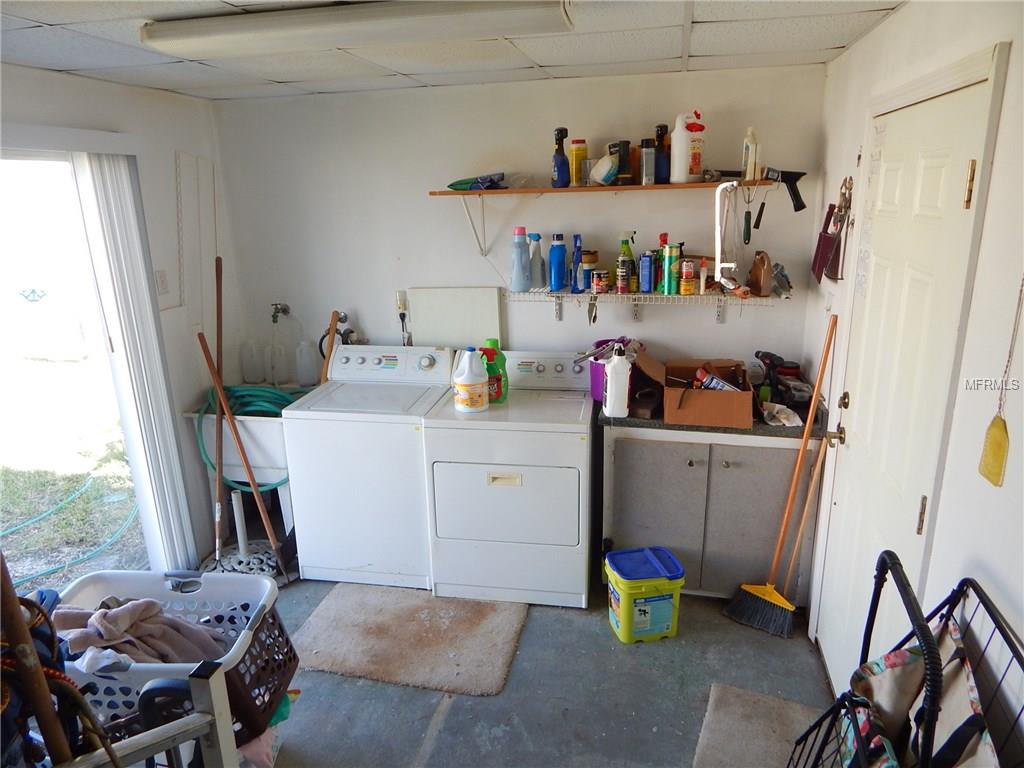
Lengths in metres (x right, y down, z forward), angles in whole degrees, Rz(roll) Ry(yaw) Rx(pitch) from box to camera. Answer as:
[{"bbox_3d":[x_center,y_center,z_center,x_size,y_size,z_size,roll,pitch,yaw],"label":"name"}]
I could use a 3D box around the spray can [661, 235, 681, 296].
[{"bbox_3d":[0.711,-0.517,2.894,0.078,0.242,0.078,2,15,11],"label":"spray can"}]

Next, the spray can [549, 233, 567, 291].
[{"bbox_3d":[0.226,-0.593,3.183,0.077,0.275,0.067,3,15,15],"label":"spray can"}]

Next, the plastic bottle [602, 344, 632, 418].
[{"bbox_3d":[0.460,-0.025,2.863,0.100,0.328,0.115,-1,16,1],"label":"plastic bottle"}]

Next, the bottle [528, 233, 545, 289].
[{"bbox_3d":[0.129,-0.605,3.188,0.085,0.265,0.060,-7,16,-20],"label":"bottle"}]

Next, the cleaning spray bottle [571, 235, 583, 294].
[{"bbox_3d":[0.303,-0.545,2.969,0.060,0.262,0.095,2,15,11],"label":"cleaning spray bottle"}]

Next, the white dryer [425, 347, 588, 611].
[{"bbox_3d":[0.027,0.425,3.274,0.737,1.090,0.670,1,15,9],"label":"white dryer"}]

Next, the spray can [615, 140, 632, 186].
[{"bbox_3d":[0.523,-1.027,3.038,0.069,0.202,0.069,3,15,15],"label":"spray can"}]

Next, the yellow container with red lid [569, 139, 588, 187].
[{"bbox_3d":[0.314,-1.039,3.062,0.083,0.211,0.083,2,16,11],"label":"yellow container with red lid"}]

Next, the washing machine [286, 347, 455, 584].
[{"bbox_3d":[-0.682,0.392,3.412,0.682,1.078,0.670,2,16,9],"label":"washing machine"}]

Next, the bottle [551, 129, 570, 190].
[{"bbox_3d":[0.225,-1.042,3.006,0.080,0.267,0.060,-12,18,-33],"label":"bottle"}]

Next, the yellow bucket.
[{"bbox_3d":[0.572,0.926,2.828,0.285,0.330,0.235,-4,16,-8],"label":"yellow bucket"}]

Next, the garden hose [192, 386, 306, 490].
[{"bbox_3d":[-1.334,0.271,3.436,0.510,0.420,0.500,2,15,11],"label":"garden hose"}]

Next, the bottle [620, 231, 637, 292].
[{"bbox_3d":[0.548,-0.584,3.088,0.095,0.280,0.070,5,17,20],"label":"bottle"}]

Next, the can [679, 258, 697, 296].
[{"bbox_3d":[0.816,-0.493,3.021,0.065,0.168,0.065,-1,15,0],"label":"can"}]

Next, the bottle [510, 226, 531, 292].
[{"bbox_3d":[0.044,-0.585,3.054,0.098,0.300,0.085,2,15,11],"label":"bottle"}]

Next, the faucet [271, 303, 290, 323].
[{"bbox_3d":[-1.329,-0.410,3.743,0.062,0.110,0.130,2,17,12],"label":"faucet"}]

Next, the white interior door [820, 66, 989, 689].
[{"bbox_3d":[1.215,0.201,2.123,0.045,2.045,0.808,2,15,11],"label":"white interior door"}]

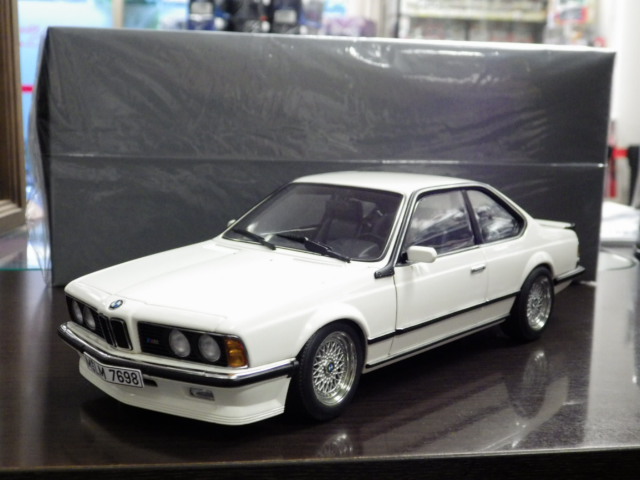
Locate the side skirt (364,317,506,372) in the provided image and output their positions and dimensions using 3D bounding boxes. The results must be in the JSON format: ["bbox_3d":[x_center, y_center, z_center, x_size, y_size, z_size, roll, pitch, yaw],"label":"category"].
[{"bbox_3d":[0.048,0.038,0.355,0.002,0.002,0.105,9,11,38],"label":"side skirt"}]

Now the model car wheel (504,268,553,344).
[{"bbox_3d":[0.094,0.028,0.419,0.011,0.035,0.035,9,11,38],"label":"model car wheel"}]

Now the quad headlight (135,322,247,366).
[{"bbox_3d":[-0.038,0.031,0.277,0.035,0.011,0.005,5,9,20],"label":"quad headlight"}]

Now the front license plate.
[{"bbox_3d":[-0.065,0.041,0.287,0.028,0.006,0.004,9,11,38],"label":"front license plate"}]

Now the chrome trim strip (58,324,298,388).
[{"bbox_3d":[-0.055,0.035,0.298,0.093,0.006,0.038,9,11,38],"label":"chrome trim strip"}]

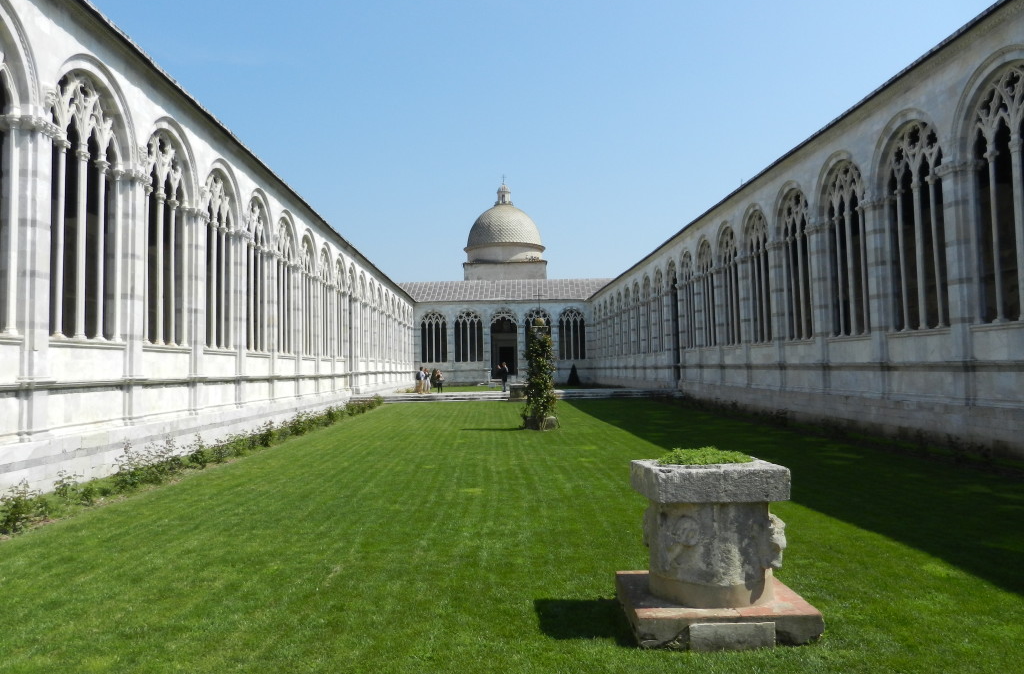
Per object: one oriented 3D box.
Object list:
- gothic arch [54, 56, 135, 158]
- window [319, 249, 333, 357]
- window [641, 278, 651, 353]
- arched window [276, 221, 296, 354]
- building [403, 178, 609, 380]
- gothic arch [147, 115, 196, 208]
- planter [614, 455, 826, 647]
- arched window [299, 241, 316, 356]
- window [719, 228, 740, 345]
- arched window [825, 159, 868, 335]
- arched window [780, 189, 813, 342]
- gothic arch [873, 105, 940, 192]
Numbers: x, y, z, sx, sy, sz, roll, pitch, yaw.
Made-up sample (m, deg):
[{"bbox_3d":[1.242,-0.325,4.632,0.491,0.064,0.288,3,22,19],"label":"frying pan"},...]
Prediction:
[{"bbox_3d":[-9.471,-5.191,16.908,0.500,2.100,3.600,-1,-2,-2],"label":"gothic arch"},{"bbox_3d":[-10.220,-1.927,40.856,0.450,5.970,3.050,-1,-2,-2],"label":"window"},{"bbox_3d":[10.287,-1.687,56.947,0.450,5.970,3.050,-1,-2,-2],"label":"window"},{"bbox_3d":[-9.850,-2.201,31.800,0.485,5.946,3.104,-1,-2,-2],"label":"arched window"},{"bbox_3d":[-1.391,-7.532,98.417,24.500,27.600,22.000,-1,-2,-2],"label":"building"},{"bbox_3d":[-9.564,-4.974,20.272,0.485,2.115,3.395,-1,-2,-2],"label":"gothic arch"},{"bbox_3d":[1.484,1.544,5.626,1.251,1.174,1.212,-1,-2,1],"label":"planter"},{"bbox_3d":[-9.955,-2.034,35.675,0.485,5.946,3.104,-1,-2,-2],"label":"arched window"},{"bbox_3d":[10.780,-2.446,35.868,0.485,5.946,3.104,-1,-2,-2],"label":"window"},{"bbox_3d":[11.094,-2.947,24.243,0.485,5.946,3.104,-1,-2,-2],"label":"arched window"},{"bbox_3d":[11.153,-2.882,29.058,0.450,5.970,3.050,-1,-2,-2],"label":"arched window"},{"bbox_3d":[11.133,-5.386,20.464,0.485,2.115,3.395,-1,-2,-2],"label":"gothic arch"}]

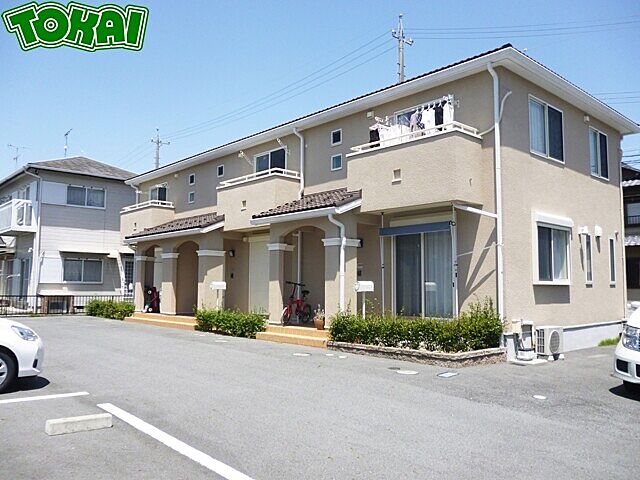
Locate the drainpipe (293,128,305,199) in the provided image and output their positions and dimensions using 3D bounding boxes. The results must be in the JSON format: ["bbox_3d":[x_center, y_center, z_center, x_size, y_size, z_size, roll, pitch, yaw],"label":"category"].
[{"bbox_3d":[-0.601,-2.130,14.382,0.340,1.950,0.110,4,-6,-42],"label":"drainpipe"}]

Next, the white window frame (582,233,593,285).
[{"bbox_3d":[6.522,0.492,12.554,0.440,1.210,0.100,4,-6,-42],"label":"white window frame"}]

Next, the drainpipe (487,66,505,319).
[{"bbox_3d":[3.342,-0.669,9.835,0.400,5.450,0.100,4,-6,-42],"label":"drainpipe"}]

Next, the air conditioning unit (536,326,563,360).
[{"bbox_3d":[4.583,2.073,10.348,0.780,0.620,0.270,4,-6,-42],"label":"air conditioning unit"}]

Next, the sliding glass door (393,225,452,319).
[{"bbox_3d":[2.208,0.695,11.258,0.120,2.000,1.680,4,-6,-42],"label":"sliding glass door"}]

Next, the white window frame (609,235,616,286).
[{"bbox_3d":[7.850,0.576,13.842,0.430,1.220,0.100,4,-6,-42],"label":"white window frame"}]

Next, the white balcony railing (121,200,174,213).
[{"bbox_3d":[-6.977,-1.255,20.884,0.930,0.240,3.120,4,-6,-42],"label":"white balcony railing"}]

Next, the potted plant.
[{"bbox_3d":[-0.023,1.767,11.650,0.270,0.540,0.270,0,-5,0],"label":"potted plant"}]

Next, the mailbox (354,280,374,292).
[{"bbox_3d":[0.936,0.988,10.903,0.500,0.220,0.170,4,-6,-42],"label":"mailbox"}]

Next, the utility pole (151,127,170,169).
[{"bbox_3d":[-13.226,-2.140,42.241,1.500,13.950,0.350,3,-5,-33],"label":"utility pole"}]

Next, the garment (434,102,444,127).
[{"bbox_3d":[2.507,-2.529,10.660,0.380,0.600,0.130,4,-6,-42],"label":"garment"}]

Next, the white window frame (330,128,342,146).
[{"bbox_3d":[0.433,-2.676,13.504,0.100,0.420,0.400,4,-6,-42],"label":"white window frame"}]

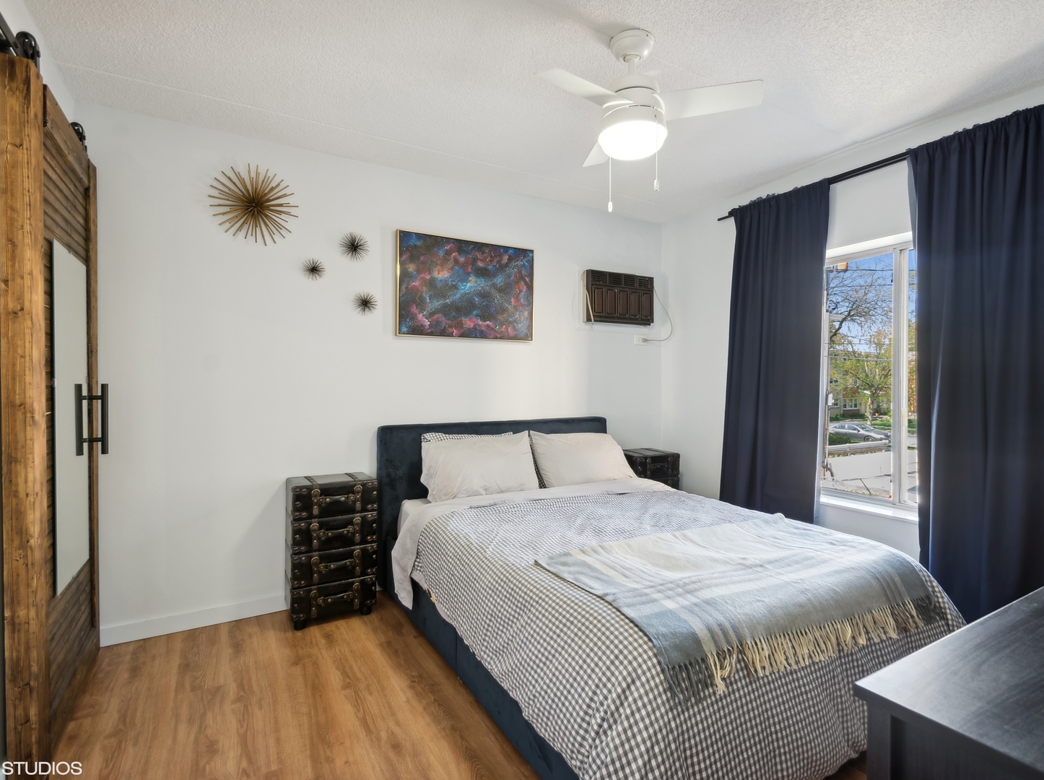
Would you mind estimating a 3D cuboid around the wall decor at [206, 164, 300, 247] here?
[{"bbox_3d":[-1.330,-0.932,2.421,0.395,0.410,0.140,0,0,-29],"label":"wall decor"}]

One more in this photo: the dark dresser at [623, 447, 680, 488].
[{"bbox_3d":[0.901,0.797,3.553,0.405,0.690,0.290,0,0,-29],"label":"dark dresser"}]

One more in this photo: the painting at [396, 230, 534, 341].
[{"bbox_3d":[-0.324,-0.614,3.026,0.900,0.610,0.043,0,0,-29],"label":"painting"}]

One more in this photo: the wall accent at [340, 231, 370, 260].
[{"bbox_3d":[-0.923,-0.793,2.692,0.160,0.160,0.085,0,1,-29],"label":"wall accent"}]

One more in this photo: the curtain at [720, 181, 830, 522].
[{"bbox_3d":[1.525,-0.013,3.016,0.110,2.300,0.680,0,1,-32],"label":"curtain"}]

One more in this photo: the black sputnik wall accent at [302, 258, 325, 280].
[{"bbox_3d":[-1.105,-0.642,2.593,0.112,0.116,0.055,0,0,-29],"label":"black sputnik wall accent"}]

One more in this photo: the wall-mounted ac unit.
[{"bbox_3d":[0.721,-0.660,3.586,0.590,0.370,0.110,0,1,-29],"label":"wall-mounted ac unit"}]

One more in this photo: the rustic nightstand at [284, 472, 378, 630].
[{"bbox_3d":[-0.990,0.816,2.554,0.410,0.700,0.275,0,1,-29],"label":"rustic nightstand"}]

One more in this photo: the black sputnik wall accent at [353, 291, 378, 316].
[{"bbox_3d":[-0.870,-0.483,2.720,0.130,0.130,0.060,0,0,-29],"label":"black sputnik wall accent"}]

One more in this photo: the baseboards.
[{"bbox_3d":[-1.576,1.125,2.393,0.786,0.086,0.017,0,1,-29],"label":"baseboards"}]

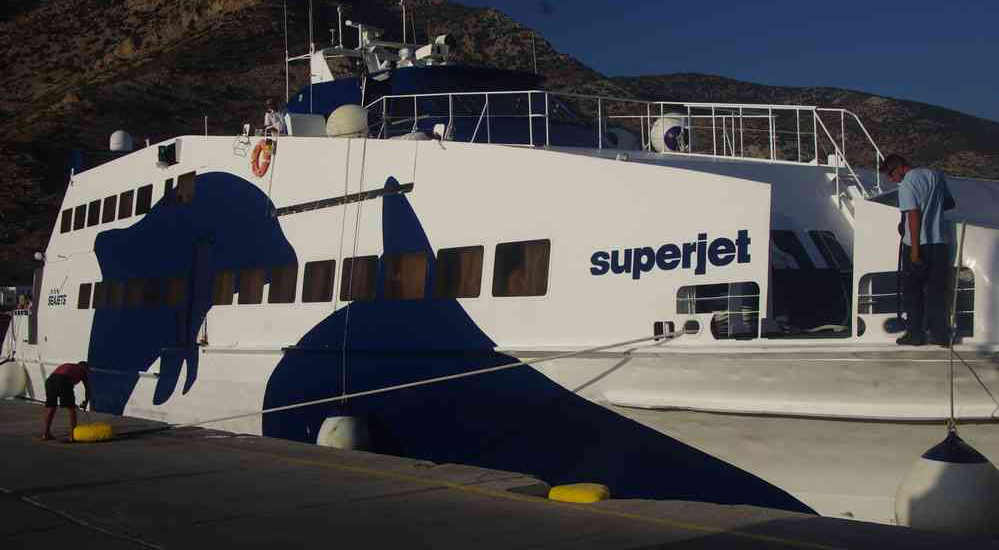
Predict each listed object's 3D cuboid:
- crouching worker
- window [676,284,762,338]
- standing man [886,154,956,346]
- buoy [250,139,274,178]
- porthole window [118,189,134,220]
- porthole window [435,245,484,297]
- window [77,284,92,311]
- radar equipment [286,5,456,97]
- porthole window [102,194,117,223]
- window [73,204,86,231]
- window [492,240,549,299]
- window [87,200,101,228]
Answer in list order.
[{"bbox_3d":[-6.249,1.816,16.000,0.700,1.160,0.500,0,-3,-3],"label":"crouching worker"},{"bbox_3d":[2.341,0.394,11.809,0.100,0.600,1.130,5,-5,-36],"label":"window"},{"bbox_3d":[3.726,-0.225,9.800,0.460,1.700,0.520,-2,-4,44],"label":"standing man"},{"bbox_3d":[-4.751,-2.320,22.155,0.130,0.760,0.760,12,-9,-35],"label":"buoy"},{"bbox_3d":[-9.693,-1.826,28.865,0.080,0.670,0.980,12,-9,-35],"label":"porthole window"},{"bbox_3d":[-0.580,-0.036,15.884,0.080,0.690,1.150,7,-6,-36],"label":"porthole window"},{"bbox_3d":[-11.514,0.604,30.884,0.080,0.690,1.150,7,-6,-36],"label":"window"},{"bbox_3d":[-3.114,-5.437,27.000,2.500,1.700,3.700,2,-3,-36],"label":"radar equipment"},{"bbox_3d":[-10.546,-1.759,30.035,0.080,0.660,0.980,12,-9,-35],"label":"porthole window"},{"bbox_3d":[-12.220,-1.666,32.333,0.080,0.660,0.980,12,-9,-35],"label":"window"},{"bbox_3d":[0.291,-0.073,14.690,0.080,0.700,1.160,7,-6,-36],"label":"window"},{"bbox_3d":[-11.386,-1.714,31.188,0.080,0.660,0.980,12,-9,-35],"label":"window"}]

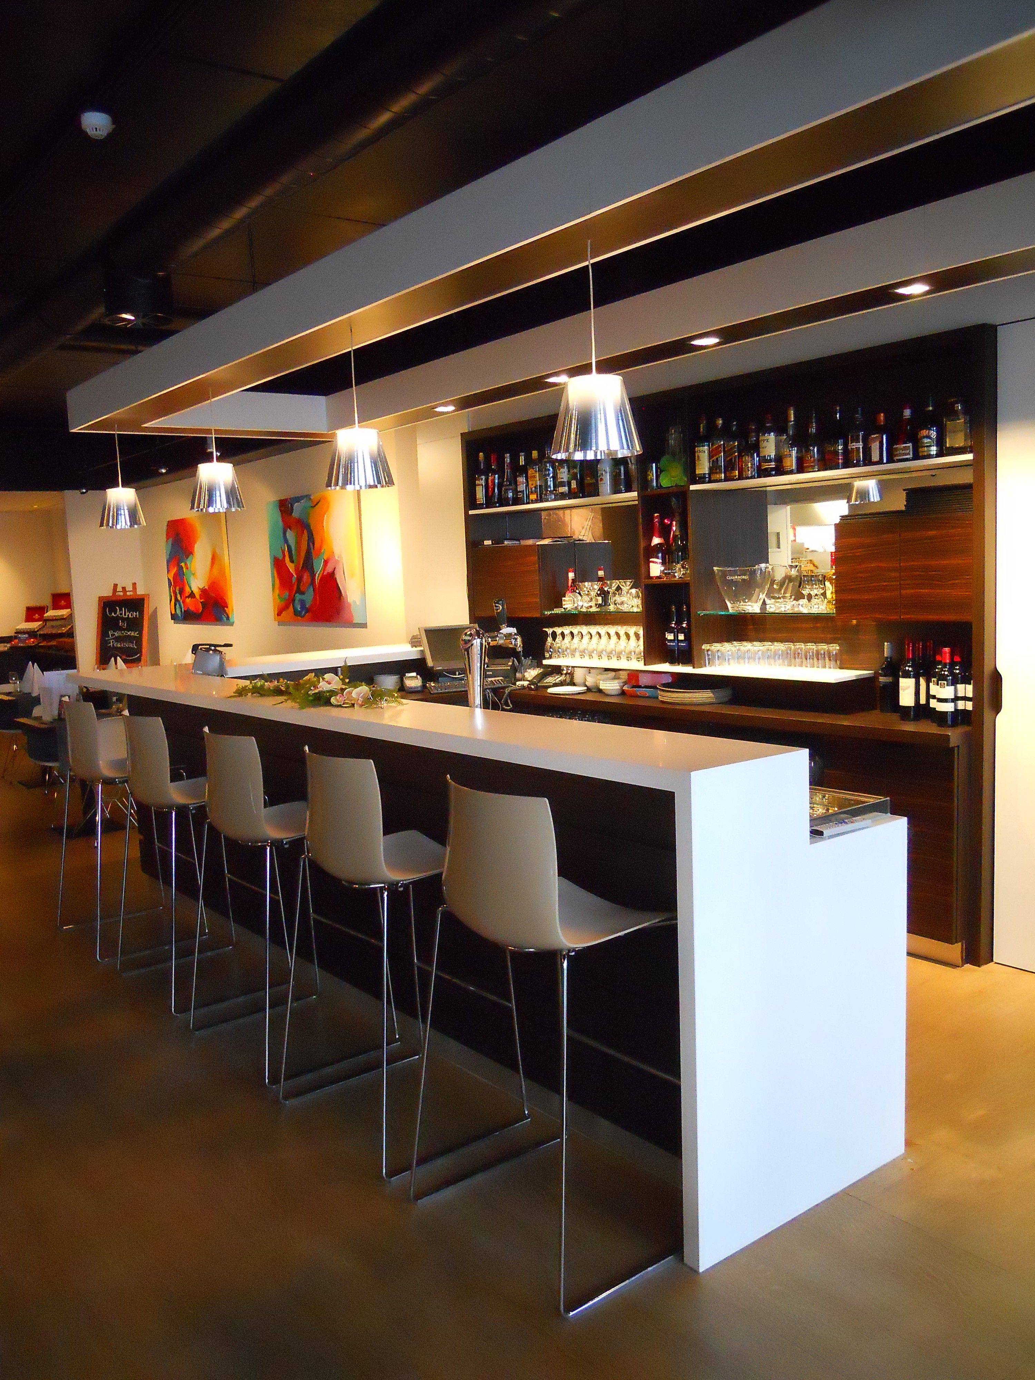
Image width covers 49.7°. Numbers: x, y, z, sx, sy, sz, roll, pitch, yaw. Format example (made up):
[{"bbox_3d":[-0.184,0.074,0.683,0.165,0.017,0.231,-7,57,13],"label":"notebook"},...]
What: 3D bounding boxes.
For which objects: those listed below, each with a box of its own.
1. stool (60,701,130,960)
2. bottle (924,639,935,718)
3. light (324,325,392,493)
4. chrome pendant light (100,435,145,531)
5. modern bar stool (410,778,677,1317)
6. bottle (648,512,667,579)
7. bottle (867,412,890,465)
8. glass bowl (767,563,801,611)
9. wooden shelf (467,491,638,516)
[{"bbox_3d":[-1.742,0.556,4.999,0.515,1.071,0.576,-7,7,-37],"label":"stool"},{"bbox_3d":[1.731,-0.044,4.691,0.075,0.330,0.075,-6,7,-38],"label":"bottle"},{"bbox_3d":[-0.543,-0.954,3.745,0.237,0.533,0.237,-2,6,0],"label":"light"},{"bbox_3d":[-2.025,-1.067,5.681,0.234,0.468,0.234,-7,7,-37],"label":"chrome pendant light"},{"bbox_3d":[0.098,0.756,2.717,0.527,1.093,0.613,-6,7,-38],"label":"modern bar stool"},{"bbox_3d":[0.700,-0.719,5.587,0.086,0.333,0.086,0,6,23],"label":"bottle"},{"bbox_3d":[1.496,-1.044,4.630,0.078,0.207,0.078,-6,7,-38],"label":"bottle"},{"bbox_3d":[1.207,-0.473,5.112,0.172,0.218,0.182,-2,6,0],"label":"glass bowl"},{"bbox_3d":[0.260,-1.004,6.067,0.258,0.026,1.418,-7,7,-37],"label":"wooden shelf"}]

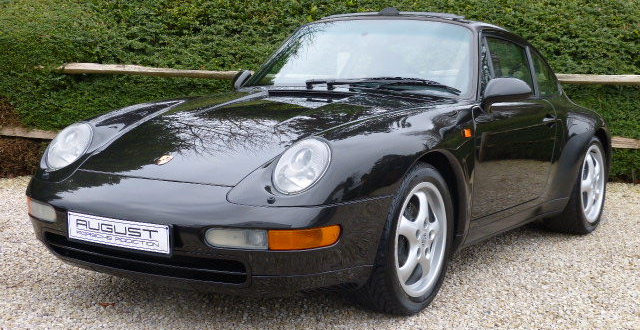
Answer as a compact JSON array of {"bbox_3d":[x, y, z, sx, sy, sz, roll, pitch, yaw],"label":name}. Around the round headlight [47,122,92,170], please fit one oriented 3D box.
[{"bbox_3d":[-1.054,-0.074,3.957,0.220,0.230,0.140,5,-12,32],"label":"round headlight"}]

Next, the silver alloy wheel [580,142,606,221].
[{"bbox_3d":[1.592,0.110,5.672,0.170,0.470,0.470,5,7,32],"label":"silver alloy wheel"}]

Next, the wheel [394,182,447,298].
[{"bbox_3d":[0.350,0.299,3.791,0.160,0.470,0.470,5,7,32],"label":"wheel"}]

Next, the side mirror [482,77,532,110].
[{"bbox_3d":[0.893,-0.346,4.399,0.200,0.135,0.120,5,7,32],"label":"side mirror"}]

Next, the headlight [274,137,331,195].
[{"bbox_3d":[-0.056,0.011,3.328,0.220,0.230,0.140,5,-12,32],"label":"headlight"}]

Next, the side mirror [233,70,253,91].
[{"bbox_3d":[-0.414,-0.471,5.257,0.185,0.130,0.120,5,7,32],"label":"side mirror"}]

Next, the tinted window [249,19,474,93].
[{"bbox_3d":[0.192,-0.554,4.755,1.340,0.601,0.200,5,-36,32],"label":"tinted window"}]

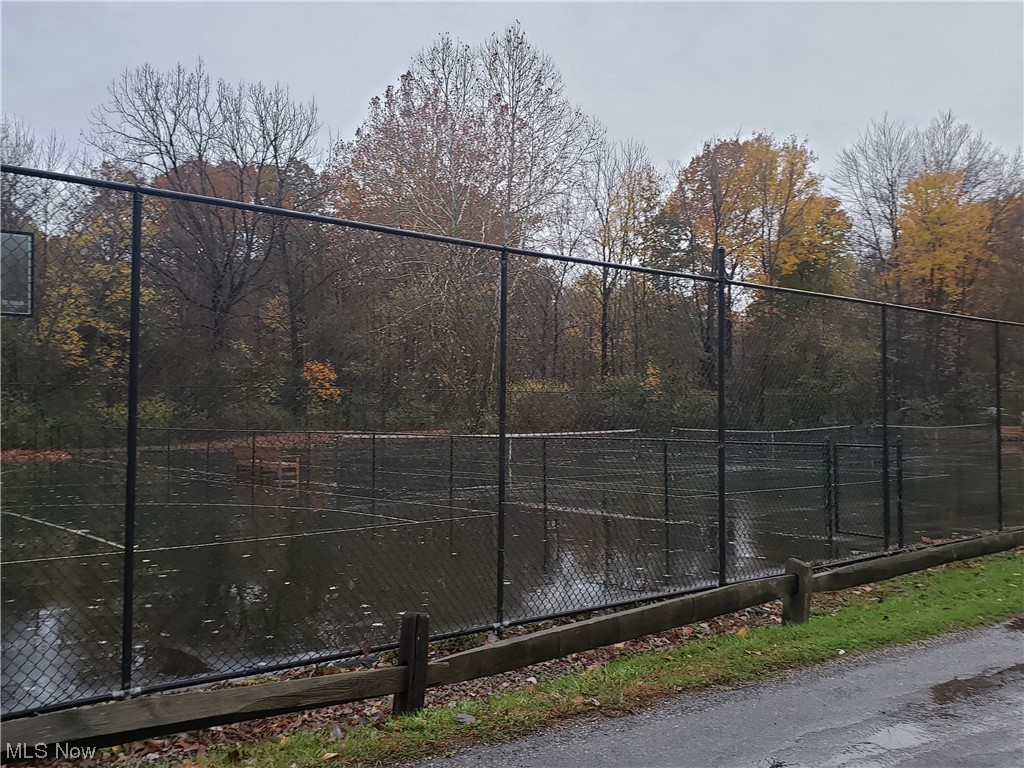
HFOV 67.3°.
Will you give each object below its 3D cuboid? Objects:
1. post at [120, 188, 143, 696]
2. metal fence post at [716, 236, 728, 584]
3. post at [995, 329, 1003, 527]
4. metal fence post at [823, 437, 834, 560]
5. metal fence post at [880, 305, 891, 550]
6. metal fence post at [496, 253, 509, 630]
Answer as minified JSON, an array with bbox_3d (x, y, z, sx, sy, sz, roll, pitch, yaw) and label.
[{"bbox_3d":[-2.175,0.316,4.411,0.054,2.913,0.054,2,-2,-34],"label":"post"},{"bbox_3d":[2.002,0.299,7.305,0.060,3.222,0.060,2,-2,-34],"label":"metal fence post"},{"bbox_3d":[6.742,0.582,10.646,0.054,2.903,0.054,2,-2,-34],"label":"post"},{"bbox_3d":[4.175,1.380,10.123,0.060,1.351,0.060,2,-2,-34],"label":"metal fence post"},{"bbox_3d":[4.385,0.493,9.019,0.055,2.898,0.055,2,-2,-34],"label":"metal fence post"},{"bbox_3d":[-0.076,0.413,5.896,0.052,2.923,0.052,2,-2,-34],"label":"metal fence post"}]

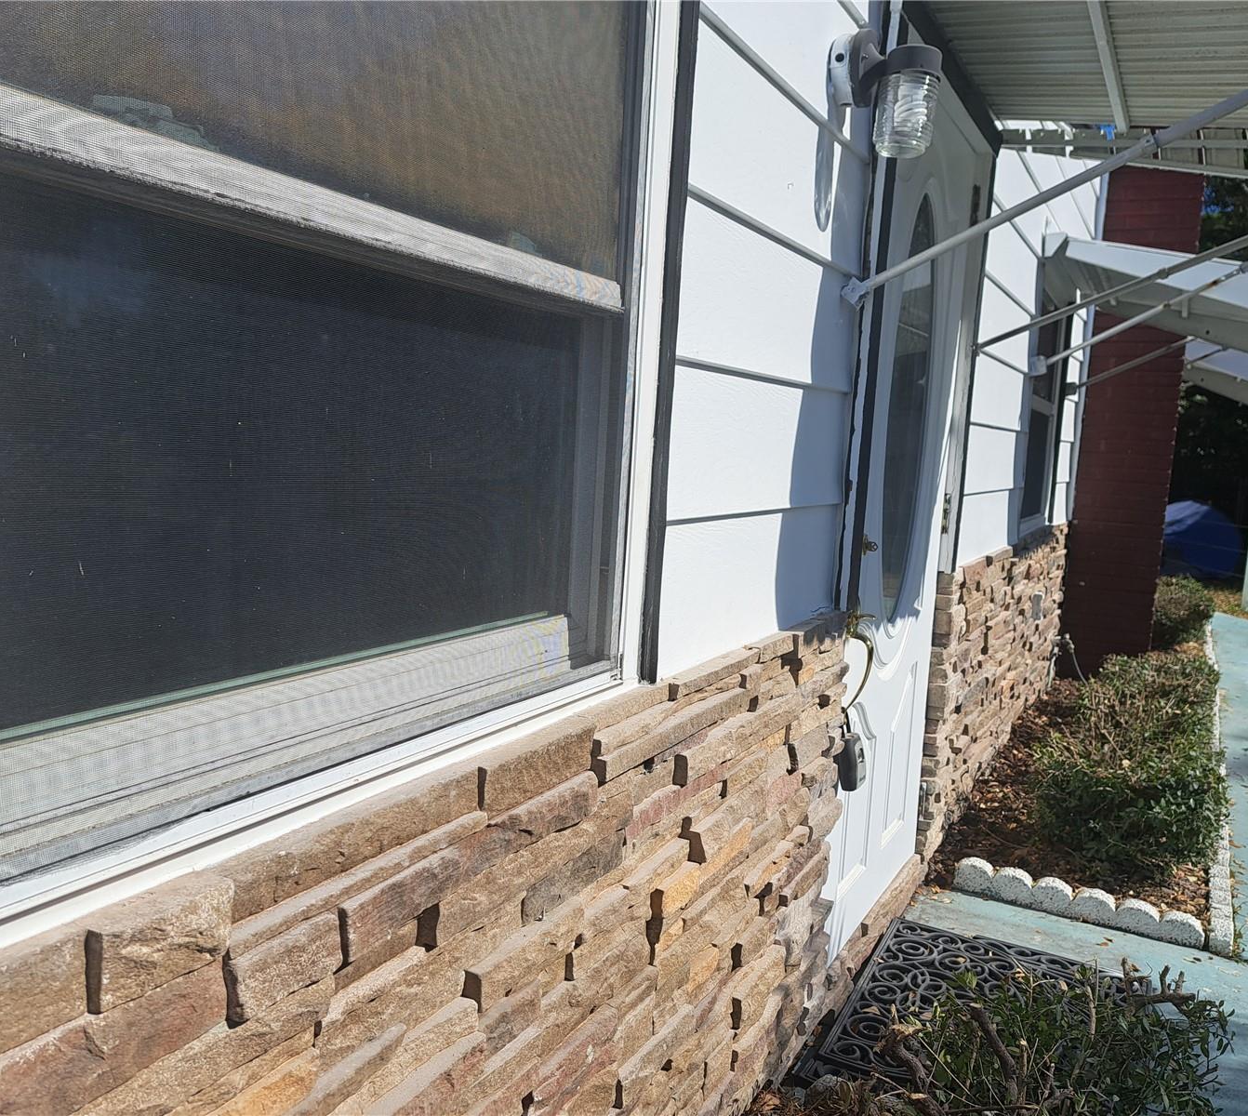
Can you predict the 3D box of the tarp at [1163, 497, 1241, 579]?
[{"bbox_3d":[6.605,-0.210,12.000,1.250,0.920,1.000,7,8,29],"label":"tarp"}]

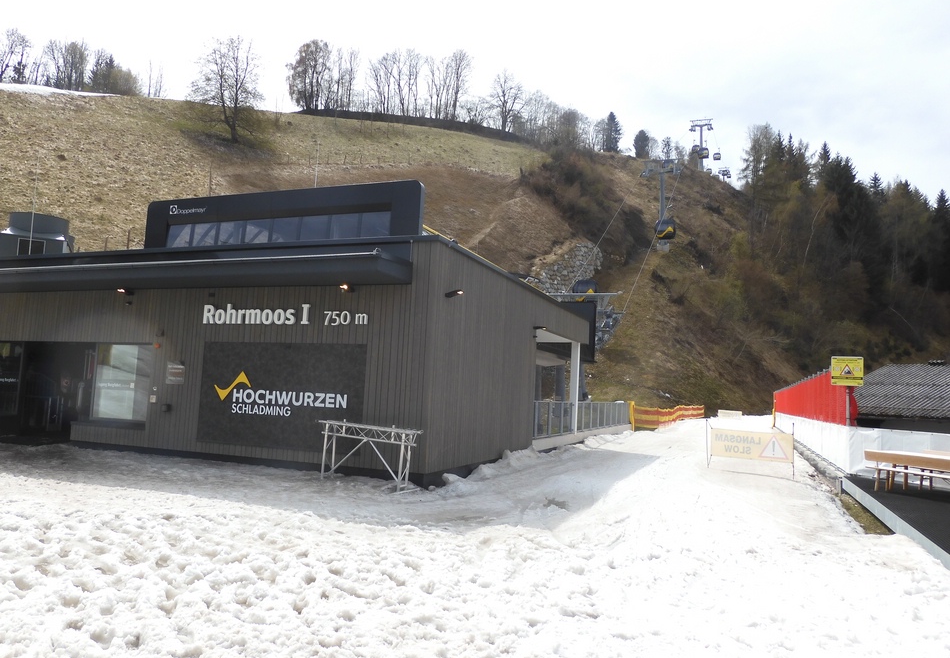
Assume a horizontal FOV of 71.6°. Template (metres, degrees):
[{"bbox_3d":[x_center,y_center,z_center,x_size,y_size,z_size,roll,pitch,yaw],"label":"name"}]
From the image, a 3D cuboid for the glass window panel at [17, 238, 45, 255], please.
[{"bbox_3d":[-14.836,-2.690,21.995,0.780,0.640,0.060,6,-6,-30],"label":"glass window panel"}]

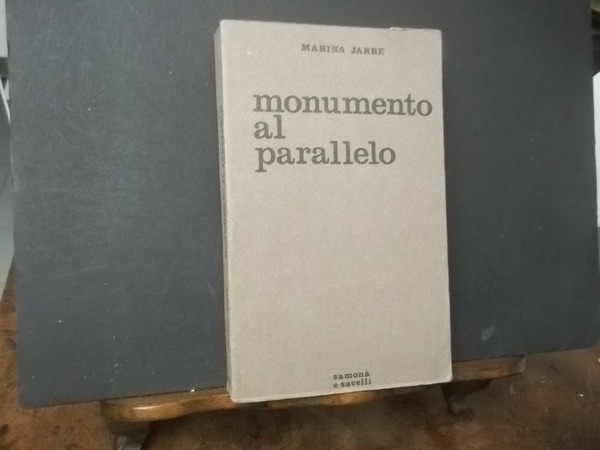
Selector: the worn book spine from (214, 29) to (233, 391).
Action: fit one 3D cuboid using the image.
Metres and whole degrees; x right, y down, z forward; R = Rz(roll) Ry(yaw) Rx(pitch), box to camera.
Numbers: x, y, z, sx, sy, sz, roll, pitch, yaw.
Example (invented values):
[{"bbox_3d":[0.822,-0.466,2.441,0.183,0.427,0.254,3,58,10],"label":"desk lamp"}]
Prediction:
[{"bbox_3d":[-0.038,-0.007,0.305,0.011,0.201,0.024,-2,0,-13],"label":"worn book spine"}]

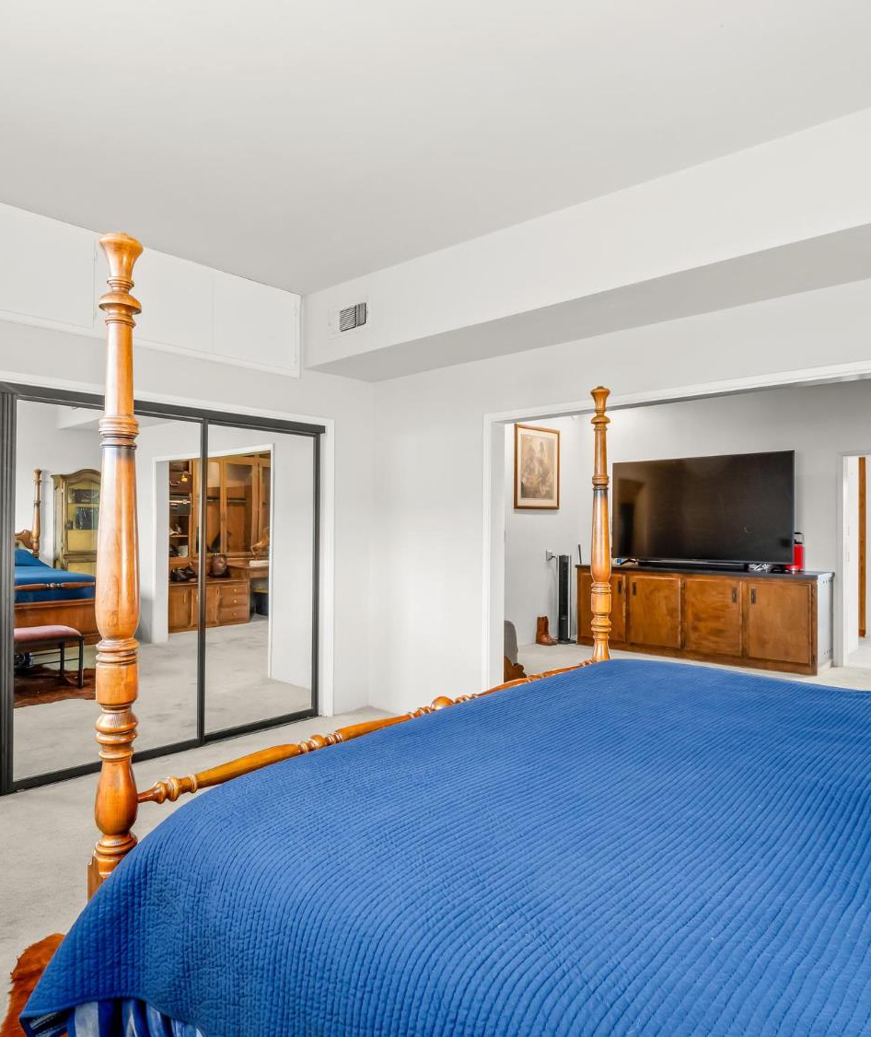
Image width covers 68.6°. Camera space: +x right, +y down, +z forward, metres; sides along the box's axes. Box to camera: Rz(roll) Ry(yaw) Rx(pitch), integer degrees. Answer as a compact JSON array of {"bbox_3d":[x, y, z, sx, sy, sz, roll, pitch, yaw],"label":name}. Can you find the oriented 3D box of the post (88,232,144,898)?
[{"bbox_3d":[-0.646,0.401,1.292,0.094,1.960,0.094,-1,-1,44],"label":"post"}]

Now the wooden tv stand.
[{"bbox_3d":[2.762,0.998,6.851,2.423,0.912,0.590,-1,-1,39],"label":"wooden tv stand"}]

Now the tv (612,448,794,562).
[{"bbox_3d":[2.801,-0.098,6.840,1.857,1.100,0.070,-1,-1,39],"label":"tv"}]

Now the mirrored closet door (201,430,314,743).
[{"bbox_3d":[-1.151,0.401,4.290,0.035,2.011,0.870,-1,-1,44],"label":"mirrored closet door"}]

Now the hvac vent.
[{"bbox_3d":[-0.553,-1.318,4.194,0.315,0.162,0.030,-1,-1,40],"label":"hvac vent"}]

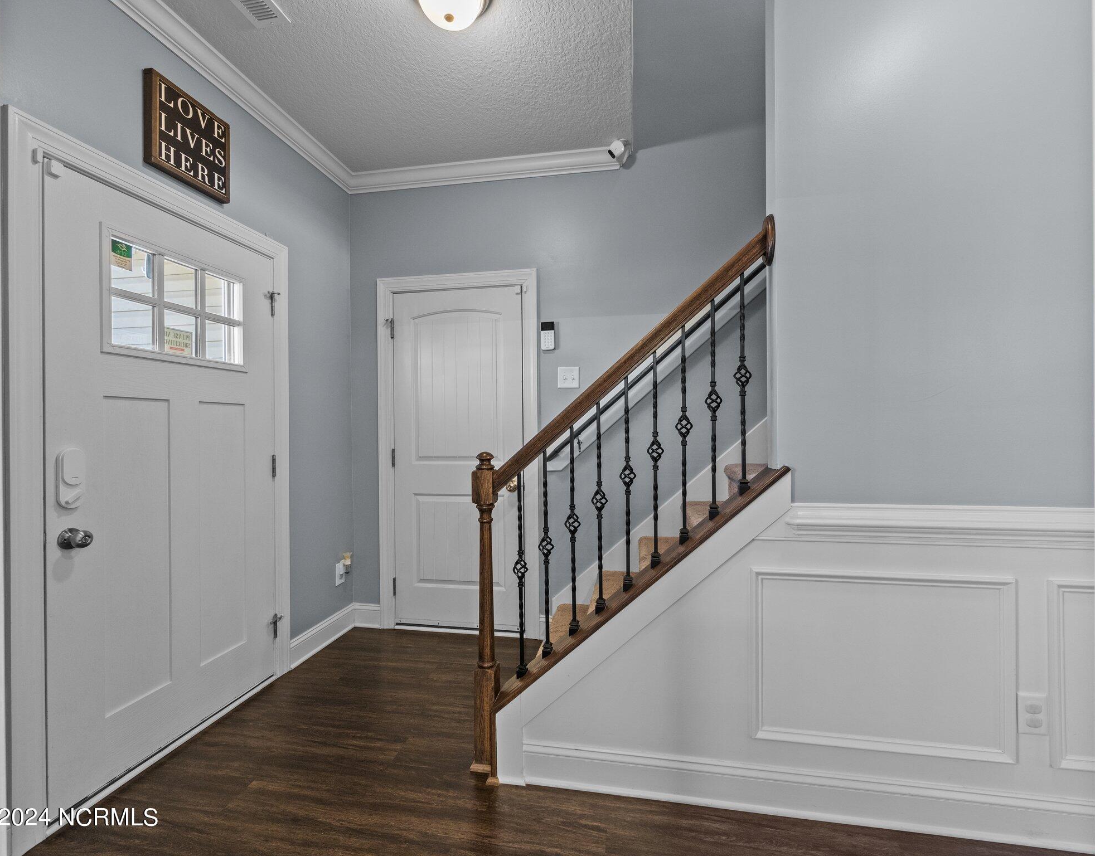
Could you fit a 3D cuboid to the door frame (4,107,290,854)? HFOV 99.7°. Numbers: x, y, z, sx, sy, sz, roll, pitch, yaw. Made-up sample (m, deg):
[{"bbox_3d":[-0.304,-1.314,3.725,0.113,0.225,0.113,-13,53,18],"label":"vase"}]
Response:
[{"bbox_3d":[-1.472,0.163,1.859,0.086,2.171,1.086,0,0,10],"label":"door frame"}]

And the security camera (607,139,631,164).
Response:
[{"bbox_3d":[0.392,-1.517,2.538,0.120,0.100,0.085,-37,-2,2],"label":"security camera"}]

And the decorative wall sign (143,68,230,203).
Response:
[{"bbox_3d":[-1.450,-1.165,1.880,0.035,0.337,0.333,0,0,10],"label":"decorative wall sign"}]

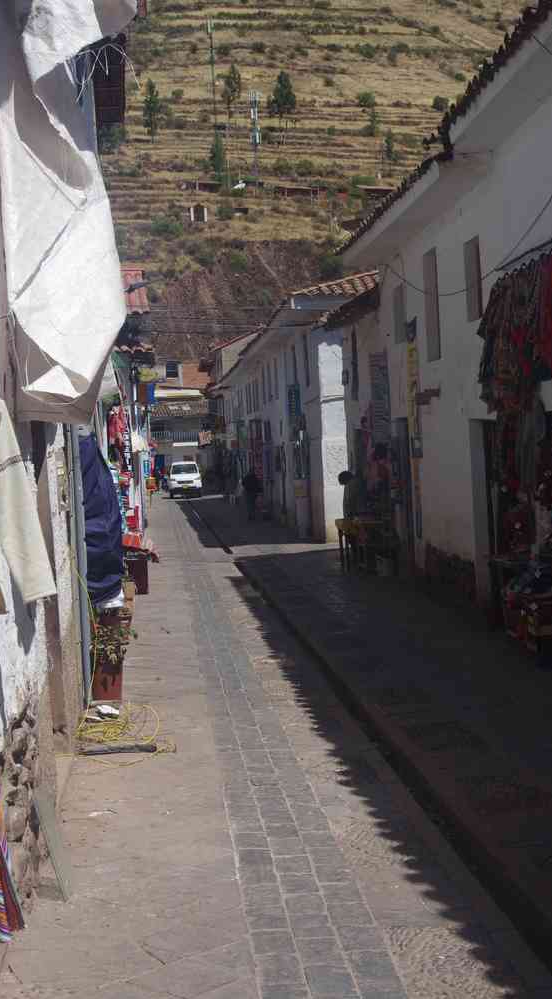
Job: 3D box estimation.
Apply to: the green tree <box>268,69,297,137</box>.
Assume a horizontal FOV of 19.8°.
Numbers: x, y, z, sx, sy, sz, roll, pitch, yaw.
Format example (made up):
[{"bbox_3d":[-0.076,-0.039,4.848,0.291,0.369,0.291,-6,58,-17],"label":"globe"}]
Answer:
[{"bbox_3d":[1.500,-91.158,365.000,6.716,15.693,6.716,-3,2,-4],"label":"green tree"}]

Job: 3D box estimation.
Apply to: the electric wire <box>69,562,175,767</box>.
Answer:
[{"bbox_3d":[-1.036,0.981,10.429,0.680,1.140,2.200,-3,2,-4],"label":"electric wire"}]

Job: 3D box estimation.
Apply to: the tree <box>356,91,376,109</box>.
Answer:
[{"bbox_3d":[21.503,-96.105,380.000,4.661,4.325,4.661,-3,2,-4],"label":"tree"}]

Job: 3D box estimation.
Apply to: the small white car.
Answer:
[{"bbox_3d":[-4.373,-0.947,76.000,1.620,1.780,3.950,-3,2,-4],"label":"small white car"}]

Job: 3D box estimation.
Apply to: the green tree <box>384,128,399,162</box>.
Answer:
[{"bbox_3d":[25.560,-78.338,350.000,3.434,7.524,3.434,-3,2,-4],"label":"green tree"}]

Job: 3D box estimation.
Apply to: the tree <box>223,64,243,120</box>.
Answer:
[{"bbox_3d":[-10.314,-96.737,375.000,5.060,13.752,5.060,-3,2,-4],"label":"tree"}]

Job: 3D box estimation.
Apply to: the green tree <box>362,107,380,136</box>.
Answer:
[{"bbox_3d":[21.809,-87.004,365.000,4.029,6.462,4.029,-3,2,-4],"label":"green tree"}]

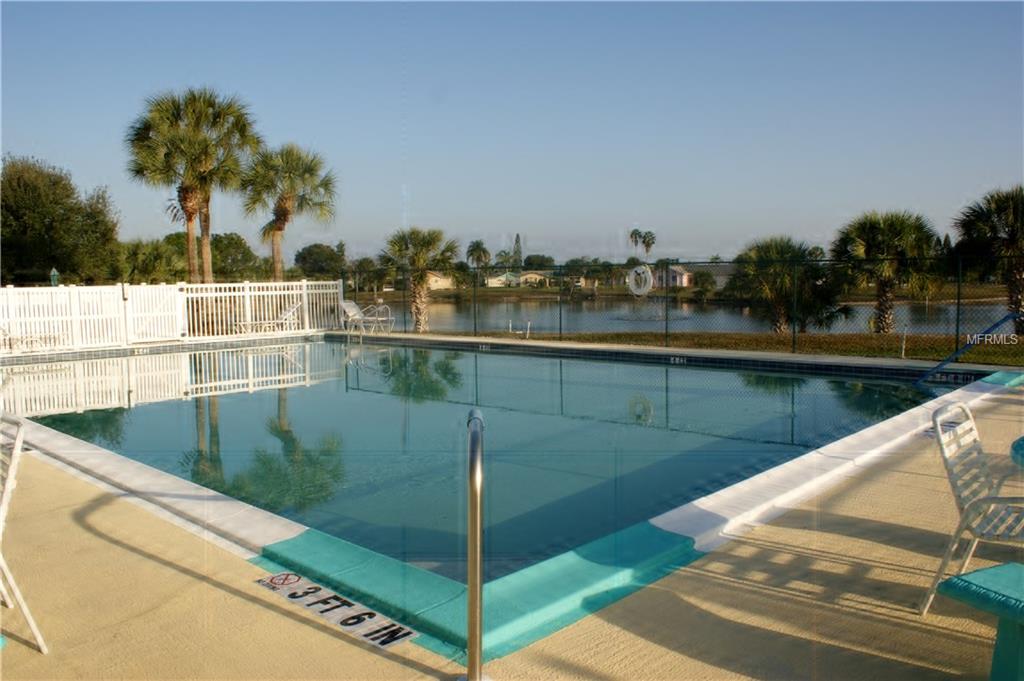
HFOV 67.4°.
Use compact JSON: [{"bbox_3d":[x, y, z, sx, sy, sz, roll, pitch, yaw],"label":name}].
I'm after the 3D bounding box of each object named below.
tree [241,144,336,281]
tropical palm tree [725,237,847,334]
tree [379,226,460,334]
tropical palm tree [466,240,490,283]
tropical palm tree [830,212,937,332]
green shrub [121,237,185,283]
[{"bbox_3d":[-7.111,-3.276,24.800,3.040,6.070,3.040,-2,4,-16],"label":"tree"},{"bbox_3d":[10.316,-2.089,29.000,4.520,3.670,4.070,1,4,20],"label":"tropical palm tree"},{"bbox_3d":[-4.085,-2.691,34.000,3.470,4.710,3.470,-1,4,-7],"label":"tree"},{"bbox_3d":[-6.464,-15.432,150.000,4.600,8.970,4.600,-1,4,-2],"label":"tropical palm tree"},{"bbox_3d":[13.305,-2.442,27.500,3.790,4.420,3.790,1,5,26],"label":"tropical palm tree"},{"bbox_3d":[-20.910,-3.719,45.000,3.790,4.510,3.790,-3,5,-25],"label":"green shrub"}]

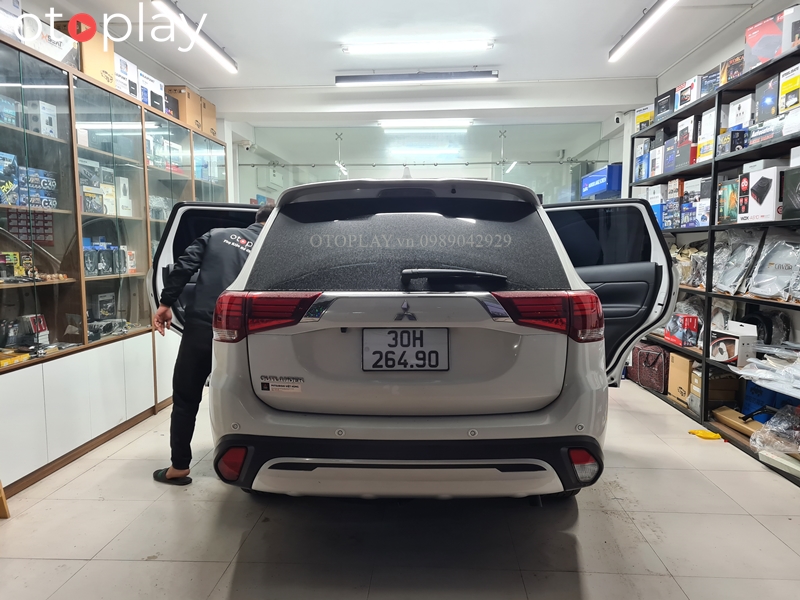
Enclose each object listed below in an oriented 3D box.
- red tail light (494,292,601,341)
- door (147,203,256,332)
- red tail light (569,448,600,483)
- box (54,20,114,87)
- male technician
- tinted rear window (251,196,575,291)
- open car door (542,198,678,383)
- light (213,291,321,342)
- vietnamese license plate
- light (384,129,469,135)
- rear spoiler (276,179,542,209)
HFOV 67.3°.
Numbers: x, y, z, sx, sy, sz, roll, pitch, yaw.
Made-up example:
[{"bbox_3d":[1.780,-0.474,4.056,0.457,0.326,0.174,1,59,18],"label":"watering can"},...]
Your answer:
[{"bbox_3d":[0.609,0.062,2.398,0.520,0.210,0.300,0,5,-1],"label":"red tail light"},{"bbox_3d":[-1.040,-0.010,3.853,0.250,1.190,1.050,4,7,43],"label":"door"},{"bbox_3d":[0.715,0.640,2.337,0.125,0.135,0.075,-1,5,-13],"label":"red tail light"},{"bbox_3d":[-2.114,-1.641,4.048,0.180,0.325,0.395,0,5,3],"label":"box"},{"bbox_3d":[-1.012,0.232,3.531,0.700,1.570,0.550,1,5,13],"label":"male technician"},{"bbox_3d":[0.027,-0.230,2.497,1.300,0.460,0.150,0,-26,3],"label":"tinted rear window"},{"bbox_3d":[1.197,-0.015,3.770,0.250,1.190,1.050,-4,6,-39],"label":"open car door"},{"bbox_3d":[-0.554,0.065,2.441,0.520,0.210,0.300,0,5,6],"label":"light"},{"bbox_3d":[0.023,0.189,2.290,0.333,0.167,0.020,0,5,2],"label":"vietnamese license plate"},{"bbox_3d":[0.366,-2.327,8.300,1.180,0.070,0.080,0,5,3],"label":"light"},{"bbox_3d":[0.033,-0.435,2.473,1.100,0.120,0.270,0,5,2],"label":"rear spoiler"}]

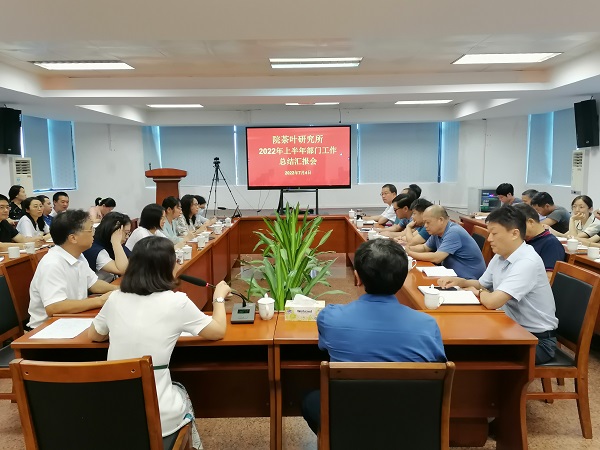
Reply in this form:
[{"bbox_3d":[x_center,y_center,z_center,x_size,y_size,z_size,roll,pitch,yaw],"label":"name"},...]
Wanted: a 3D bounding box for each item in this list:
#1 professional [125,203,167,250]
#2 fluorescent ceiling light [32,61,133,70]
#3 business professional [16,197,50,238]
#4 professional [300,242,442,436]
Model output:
[{"bbox_3d":[-1.295,0.414,4.605,0.620,1.230,0.460,-1,7,1],"label":"professional"},{"bbox_3d":[-2.870,-2.123,6.686,1.200,0.070,0.600,-1,7,1],"label":"fluorescent ceiling light"},{"bbox_3d":[-2.850,0.324,5.381,0.650,1.240,0.500,0,7,7],"label":"business professional"},{"bbox_3d":[0.265,0.663,2.115,0.510,1.310,0.780,-1,7,1],"label":"professional"}]

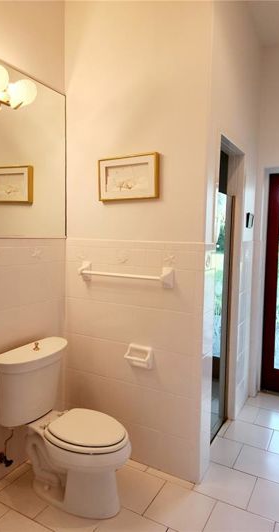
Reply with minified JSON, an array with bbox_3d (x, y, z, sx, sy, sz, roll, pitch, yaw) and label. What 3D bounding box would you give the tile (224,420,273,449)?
[{"bbox_3d":[0.808,1.244,2.609,0.305,0.012,0.305,4,5,29],"label":"tile"}]

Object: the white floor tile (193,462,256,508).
[{"bbox_3d":[0.510,1.284,2.077,0.295,0.012,0.305,4,5,29],"label":"white floor tile"}]

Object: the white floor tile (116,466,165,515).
[{"bbox_3d":[-0.046,1.278,2.035,0.305,0.012,0.305,4,5,29],"label":"white floor tile"}]

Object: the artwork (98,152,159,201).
[{"bbox_3d":[-0.069,-0.531,2.141,0.400,0.249,0.038,4,5,29],"label":"artwork"}]

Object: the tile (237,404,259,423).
[{"bbox_3d":[0.897,1.220,2.908,0.136,0.012,0.305,4,5,29],"label":"tile"}]

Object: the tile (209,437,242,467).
[{"bbox_3d":[0.571,1.258,2.391,0.193,0.012,0.305,4,5,29],"label":"tile"}]

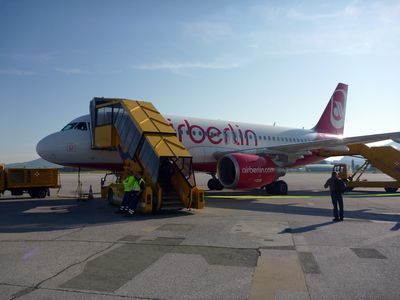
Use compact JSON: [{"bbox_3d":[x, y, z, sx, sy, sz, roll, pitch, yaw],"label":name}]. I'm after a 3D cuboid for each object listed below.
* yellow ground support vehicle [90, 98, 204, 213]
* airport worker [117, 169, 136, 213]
[{"bbox_3d":[-3.030,-0.143,16.644,3.160,5.970,6.900,2,-4,-33],"label":"yellow ground support vehicle"},{"bbox_3d":[-3.189,1.821,14.173,0.680,1.740,0.520,2,-4,-30],"label":"airport worker"}]

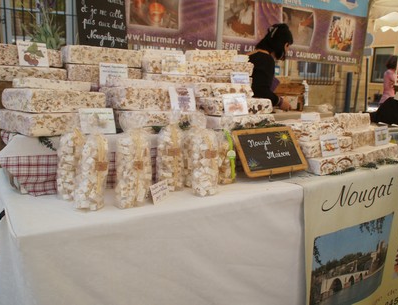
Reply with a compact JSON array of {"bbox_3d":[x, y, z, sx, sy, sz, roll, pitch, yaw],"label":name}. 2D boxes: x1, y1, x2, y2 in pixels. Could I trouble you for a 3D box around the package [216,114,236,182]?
[{"bbox_3d":[0.094,-0.013,1.293,0.079,0.252,0.051,-7,12,-37],"label":"package"}]

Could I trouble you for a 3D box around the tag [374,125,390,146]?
[{"bbox_3d":[1.062,-0.096,2.000,0.140,0.104,0.005,-5,1,-31],"label":"tag"}]

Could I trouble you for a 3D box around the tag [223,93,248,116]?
[{"bbox_3d":[0.181,-0.236,1.700,0.135,0.105,0.005,-5,-4,-31],"label":"tag"}]

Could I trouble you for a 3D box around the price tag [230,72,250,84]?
[{"bbox_3d":[0.248,-0.437,2.090,0.132,0.098,0.005,-5,-4,-31],"label":"price tag"}]

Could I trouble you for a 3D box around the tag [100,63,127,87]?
[{"bbox_3d":[-0.366,-0.333,1.480,0.124,0.100,0.004,-5,5,-30],"label":"tag"}]

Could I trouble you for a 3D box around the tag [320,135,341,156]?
[{"bbox_3d":[0.573,-0.028,1.500,0.122,0.090,0.004,-6,-3,-33],"label":"tag"}]

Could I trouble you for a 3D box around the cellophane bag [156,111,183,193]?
[{"bbox_3d":[-0.110,-0.008,1.295,0.090,0.288,0.068,-5,10,-31],"label":"cellophane bag"}]

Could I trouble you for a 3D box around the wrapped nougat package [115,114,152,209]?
[{"bbox_3d":[-0.195,0.024,1.021,0.097,0.266,0.063,-5,11,-31],"label":"wrapped nougat package"}]

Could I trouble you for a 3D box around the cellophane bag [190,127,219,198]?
[{"bbox_3d":[0.019,0.034,1.215,0.090,0.230,0.068,-5,10,-31],"label":"cellophane bag"}]

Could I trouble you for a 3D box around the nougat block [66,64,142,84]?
[{"bbox_3d":[-0.498,-0.395,1.796,0.343,0.086,0.220,-4,10,-27],"label":"nougat block"}]

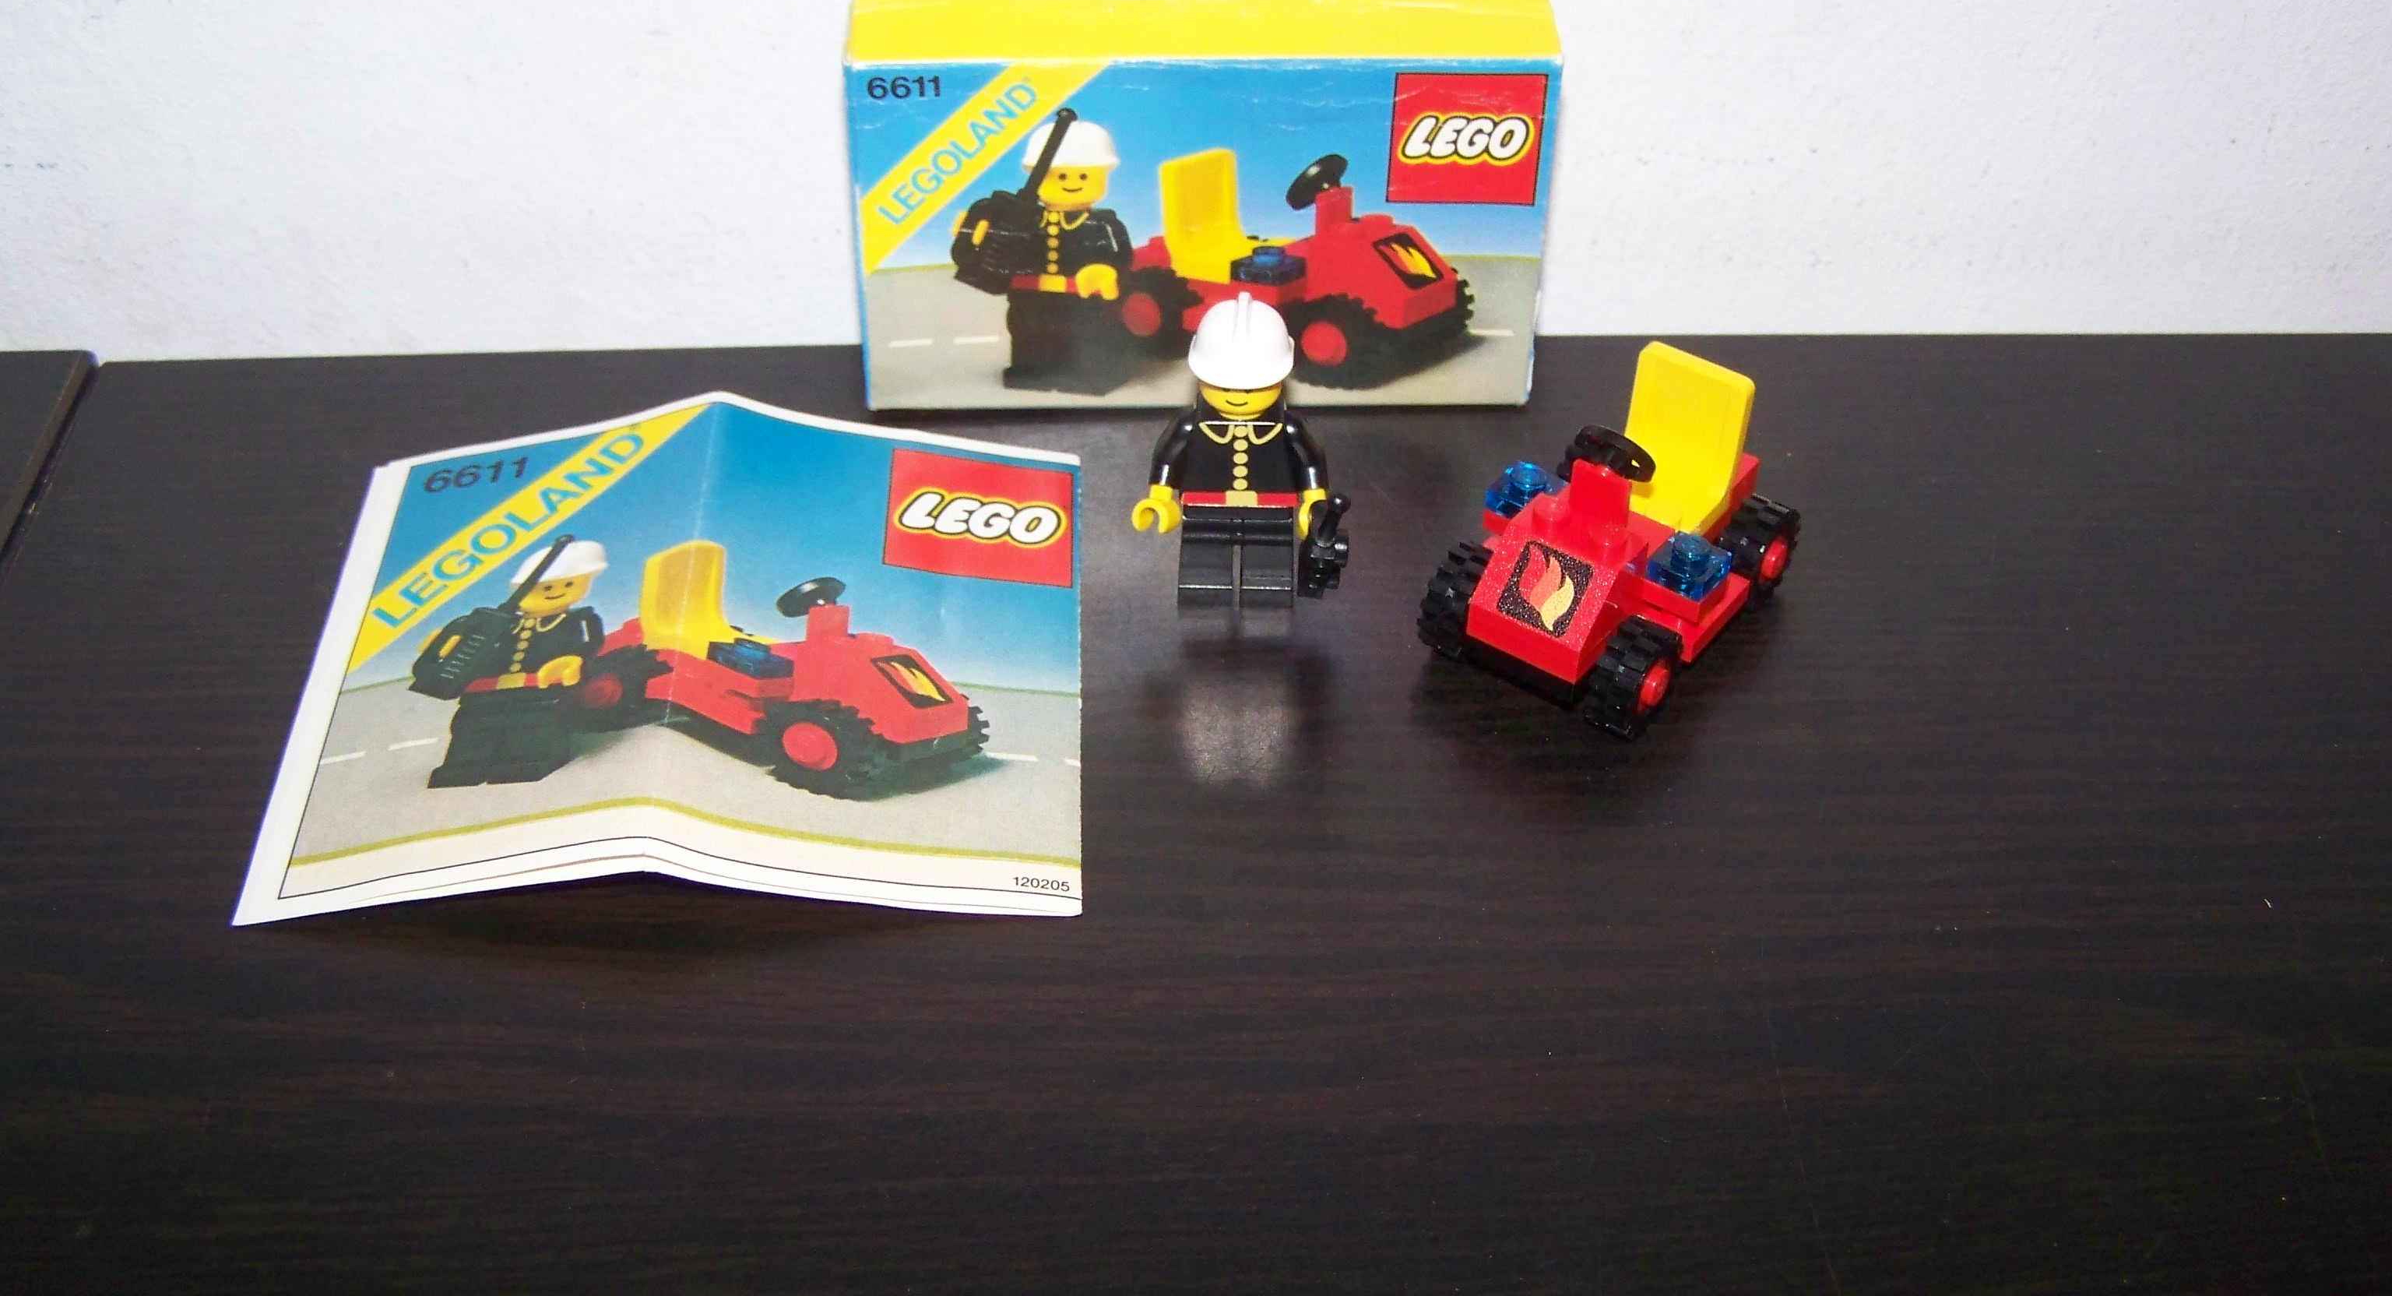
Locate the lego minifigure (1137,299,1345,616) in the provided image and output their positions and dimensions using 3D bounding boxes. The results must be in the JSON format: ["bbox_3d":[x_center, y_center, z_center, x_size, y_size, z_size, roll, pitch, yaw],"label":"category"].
[{"bbox_3d":[0.007,-0.024,0.344,0.029,0.043,0.017,0,41,-2],"label":"lego minifigure"}]

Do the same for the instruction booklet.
[{"bbox_3d":[-0.064,-0.002,0.338,0.101,0.013,0.091,-1,41,-3],"label":"instruction booklet"}]

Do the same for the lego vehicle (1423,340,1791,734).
[{"bbox_3d":[0.056,-0.017,0.344,0.032,0.034,0.048,27,47,26],"label":"lego vehicle"}]

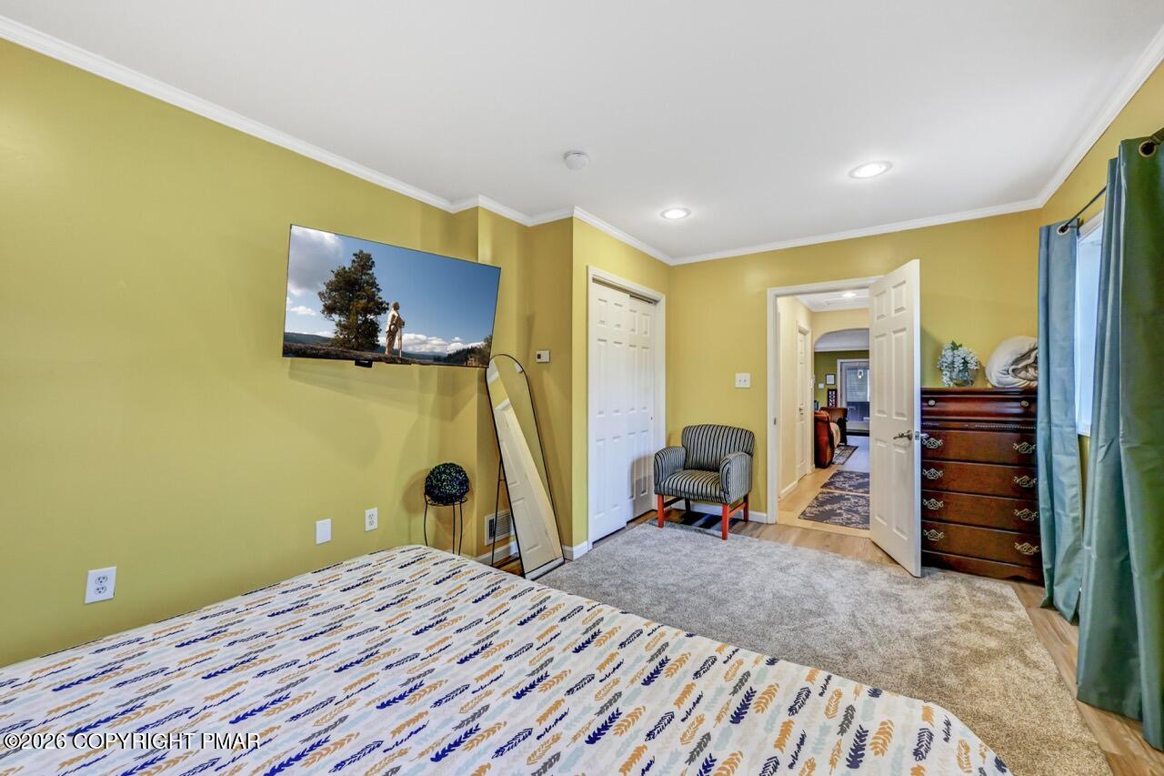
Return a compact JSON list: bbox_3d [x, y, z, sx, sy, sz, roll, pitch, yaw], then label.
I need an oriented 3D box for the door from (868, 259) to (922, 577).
[{"bbox_3d":[2.228,0.188,3.236,0.038,2.010,0.765,0,0,15],"label":"door"}]

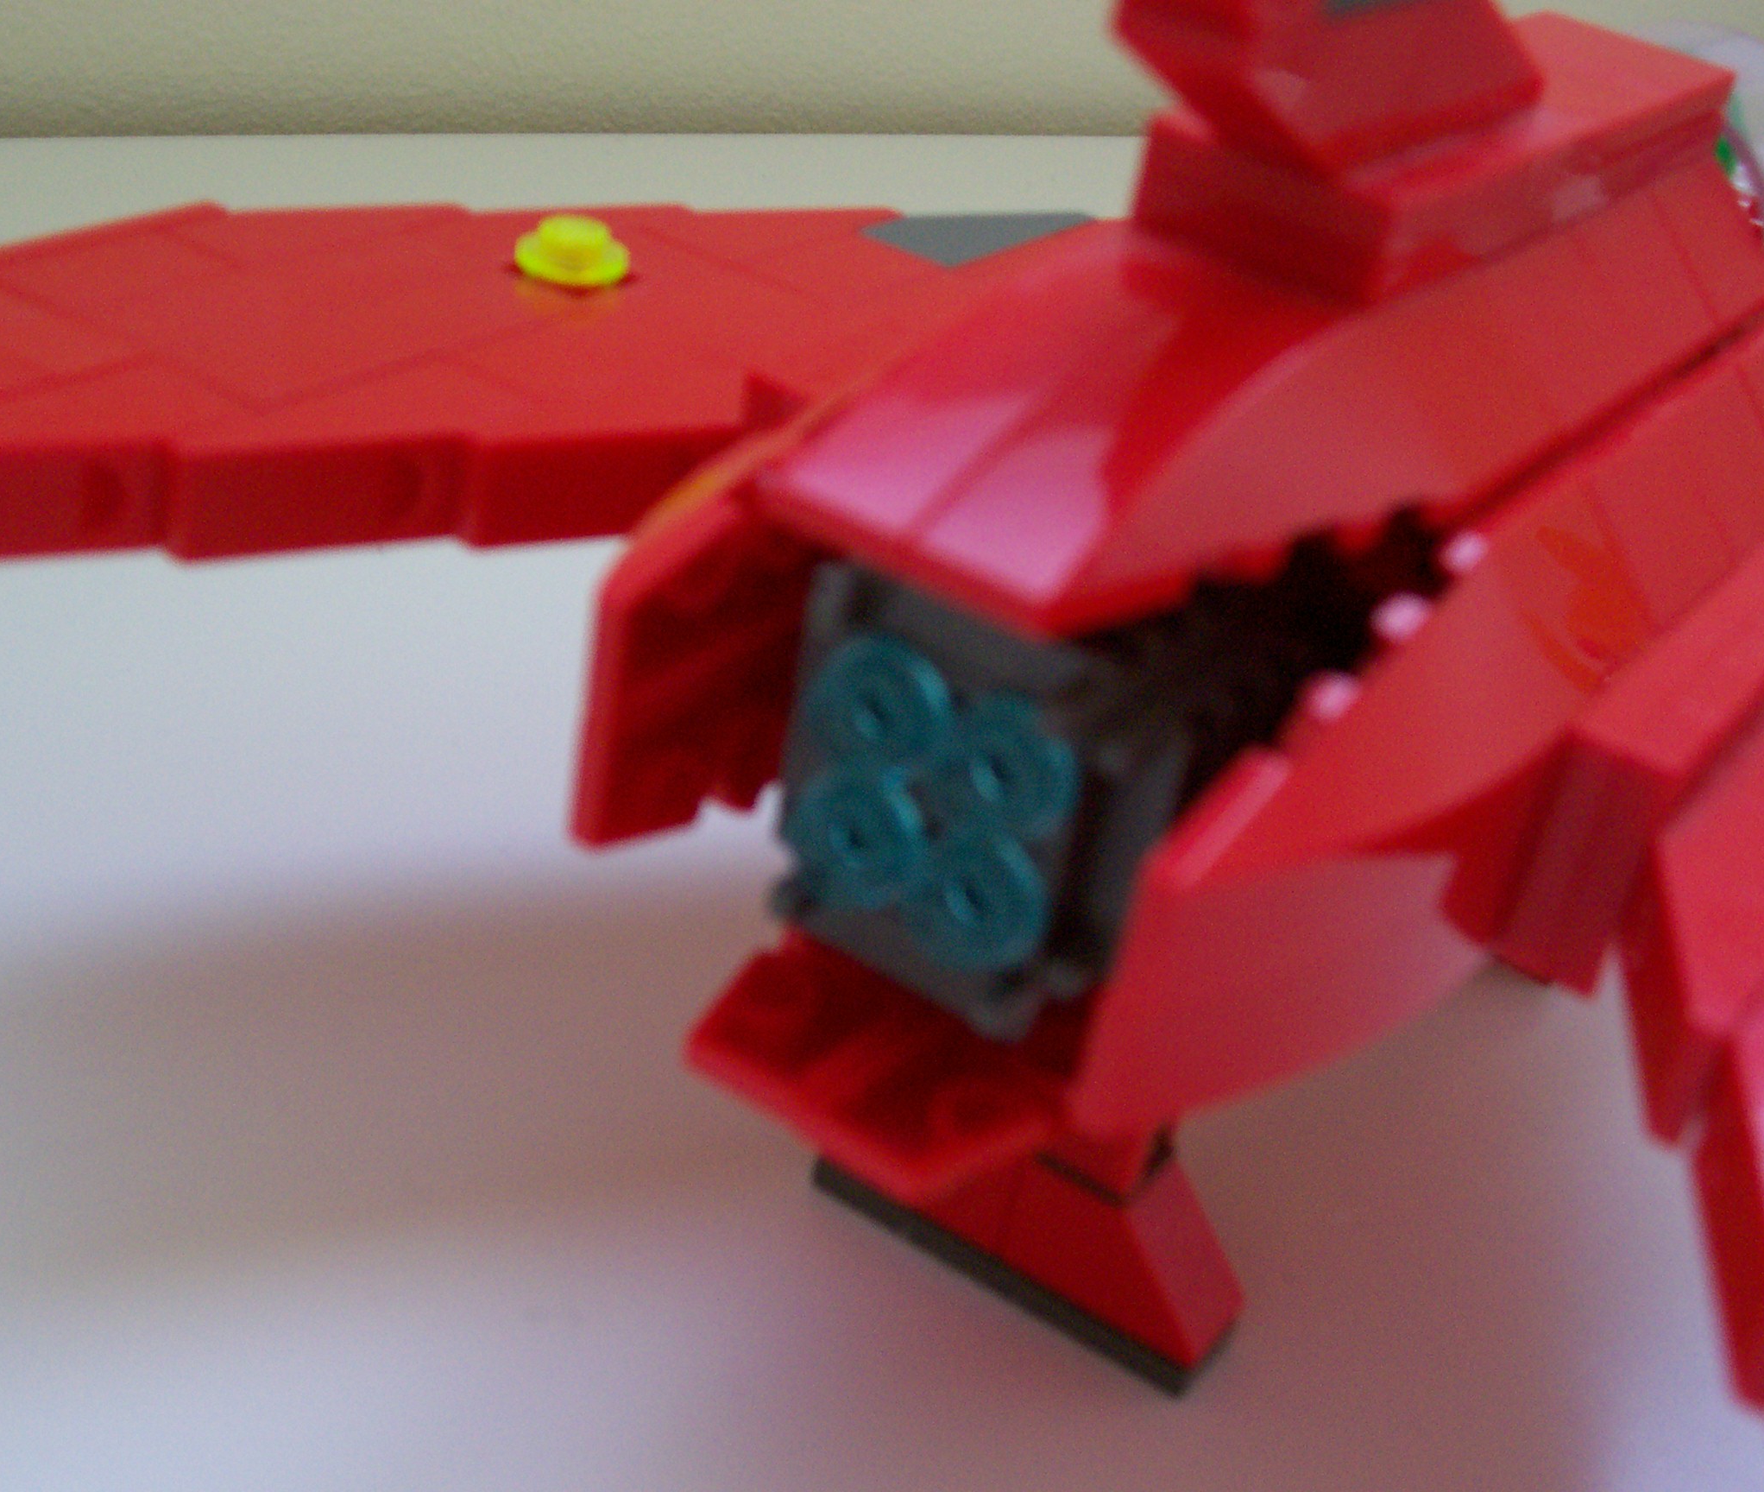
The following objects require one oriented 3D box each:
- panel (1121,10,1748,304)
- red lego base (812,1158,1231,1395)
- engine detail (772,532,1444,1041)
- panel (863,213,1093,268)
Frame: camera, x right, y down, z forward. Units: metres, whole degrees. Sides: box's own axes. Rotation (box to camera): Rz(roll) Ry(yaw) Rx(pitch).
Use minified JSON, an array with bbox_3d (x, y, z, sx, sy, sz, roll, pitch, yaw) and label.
[{"bbox_3d":[0.038,-0.040,0.158,0.016,0.006,0.064,26,33,25],"label":"panel"},{"bbox_3d":[0.012,0.033,0.177,0.032,0.013,0.009,26,33,25],"label":"red lego base"},{"bbox_3d":[0.010,0.000,0.138,0.022,0.024,0.027,26,33,25],"label":"engine detail"},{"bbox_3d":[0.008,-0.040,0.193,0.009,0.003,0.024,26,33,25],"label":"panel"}]

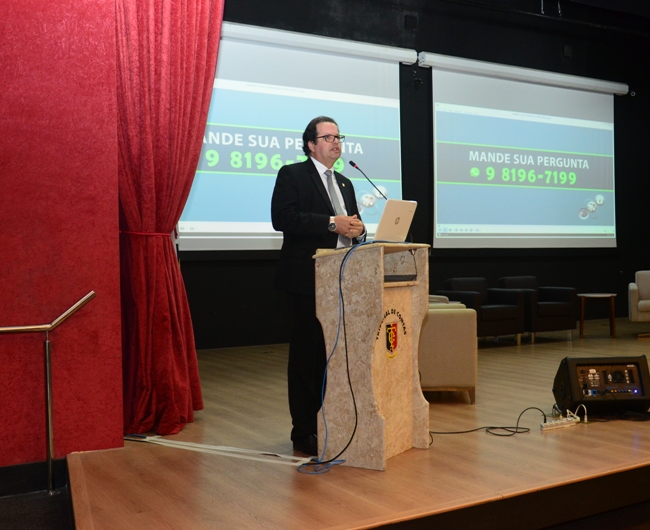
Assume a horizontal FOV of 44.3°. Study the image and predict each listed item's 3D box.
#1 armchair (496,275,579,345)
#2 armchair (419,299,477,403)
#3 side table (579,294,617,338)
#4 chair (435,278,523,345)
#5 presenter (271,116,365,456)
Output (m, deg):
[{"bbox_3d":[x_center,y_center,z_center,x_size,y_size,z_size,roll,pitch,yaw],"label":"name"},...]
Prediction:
[{"bbox_3d":[2.500,0.526,9.622,0.748,0.766,0.690,-1,1,-32],"label":"armchair"},{"bbox_3d":[0.704,0.564,5.856,0.751,0.792,0.690,-1,0,4],"label":"armchair"},{"bbox_3d":[3.373,0.629,9.932,0.497,0.533,0.497,-1,0,10],"label":"side table"},{"bbox_3d":[1.775,0.538,9.191,0.748,0.766,0.690,-1,1,-32],"label":"chair"},{"bbox_3d":[-0.029,0.096,4.244,0.426,1.772,0.528,0,1,40],"label":"presenter"}]

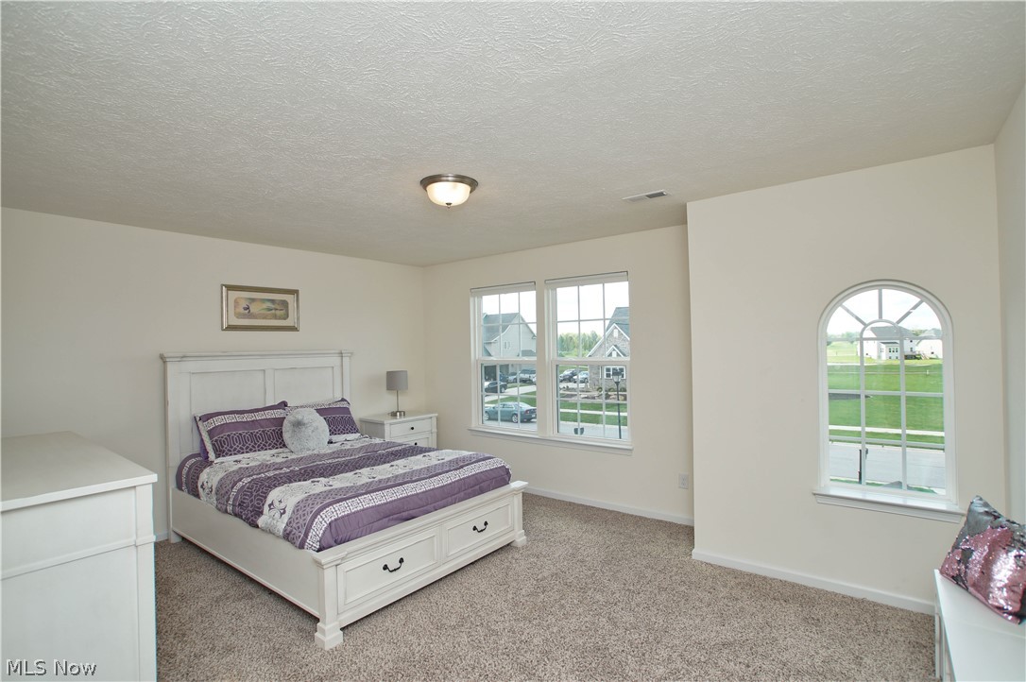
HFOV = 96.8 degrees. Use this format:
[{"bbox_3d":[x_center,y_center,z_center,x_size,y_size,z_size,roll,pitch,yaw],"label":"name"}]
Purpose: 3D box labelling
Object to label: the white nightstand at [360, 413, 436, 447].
[{"bbox_3d":[-1.225,1.193,4.951,0.450,0.738,0.650,-2,-1,41],"label":"white nightstand"}]

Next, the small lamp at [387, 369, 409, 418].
[{"bbox_3d":[-1.240,0.576,4.906,0.225,0.495,0.225,-1,-1,0],"label":"small lamp"}]

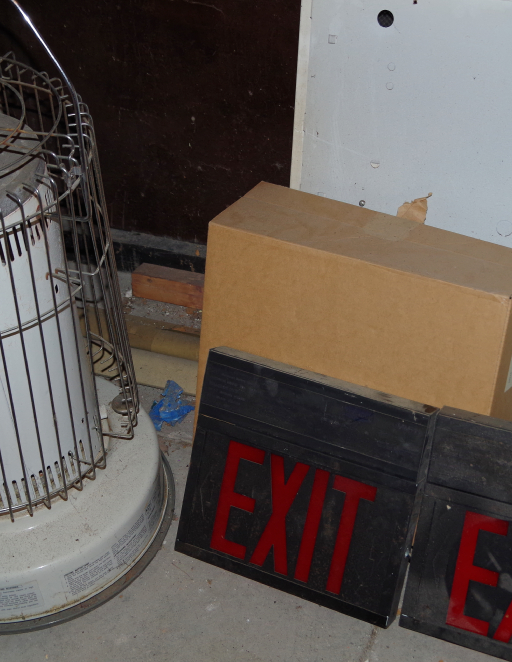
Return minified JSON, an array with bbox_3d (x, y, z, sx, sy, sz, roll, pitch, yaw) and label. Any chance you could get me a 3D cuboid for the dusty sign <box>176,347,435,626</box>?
[{"bbox_3d":[0.059,0.196,1.498,0.301,0.282,0.043,16,15,22],"label":"dusty sign"}]

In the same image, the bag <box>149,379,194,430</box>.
[{"bbox_3d":[-0.133,0.114,1.796,0.080,0.036,0.100,-3,39,0],"label":"bag"}]

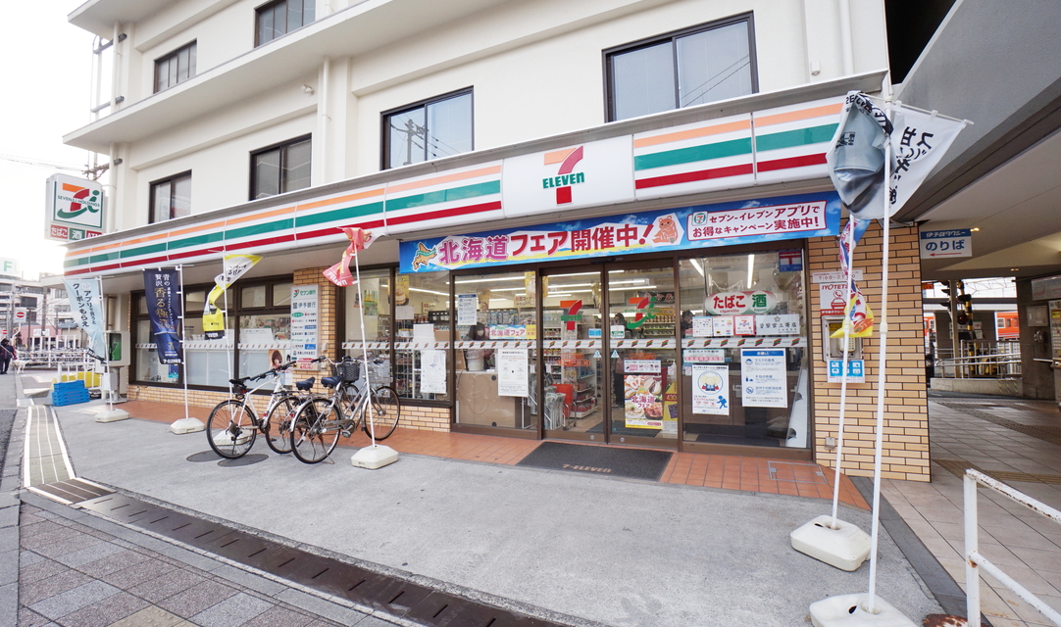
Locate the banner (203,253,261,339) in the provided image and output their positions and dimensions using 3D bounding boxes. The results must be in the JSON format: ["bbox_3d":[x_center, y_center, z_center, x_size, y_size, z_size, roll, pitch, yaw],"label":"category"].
[{"bbox_3d":[-4.485,-0.258,6.636,0.740,1.270,0.280,0,-2,-15],"label":"banner"}]

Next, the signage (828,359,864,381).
[{"bbox_3d":[3.023,0.557,4.231,0.295,0.214,0.010,-2,-2,25],"label":"signage"}]

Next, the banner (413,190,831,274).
[{"bbox_3d":[0.423,-0.675,4.025,4.066,0.347,0.030,-2,-3,24],"label":"banner"}]

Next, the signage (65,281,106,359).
[{"bbox_3d":[-7.744,0.111,7.684,0.520,1.450,0.150,0,-3,-14],"label":"signage"}]

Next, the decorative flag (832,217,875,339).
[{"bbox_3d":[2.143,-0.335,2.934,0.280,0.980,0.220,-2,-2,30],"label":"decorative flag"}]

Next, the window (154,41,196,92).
[{"bbox_3d":[-7.961,-5.383,9.862,1.690,1.050,0.100,-2,-2,24],"label":"window"}]

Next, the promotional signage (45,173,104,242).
[{"bbox_3d":[-10.444,-2.335,10.161,0.310,1.430,0.870,-2,-2,25],"label":"promotional signage"}]

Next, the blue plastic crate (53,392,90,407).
[{"bbox_3d":[-9.540,1.752,9.160,0.380,0.270,0.540,-2,-3,21],"label":"blue plastic crate"}]

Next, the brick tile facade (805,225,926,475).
[{"bbox_3d":[3.174,0.318,4.218,0.890,2.410,0.250,-2,-2,24],"label":"brick tile facade"}]

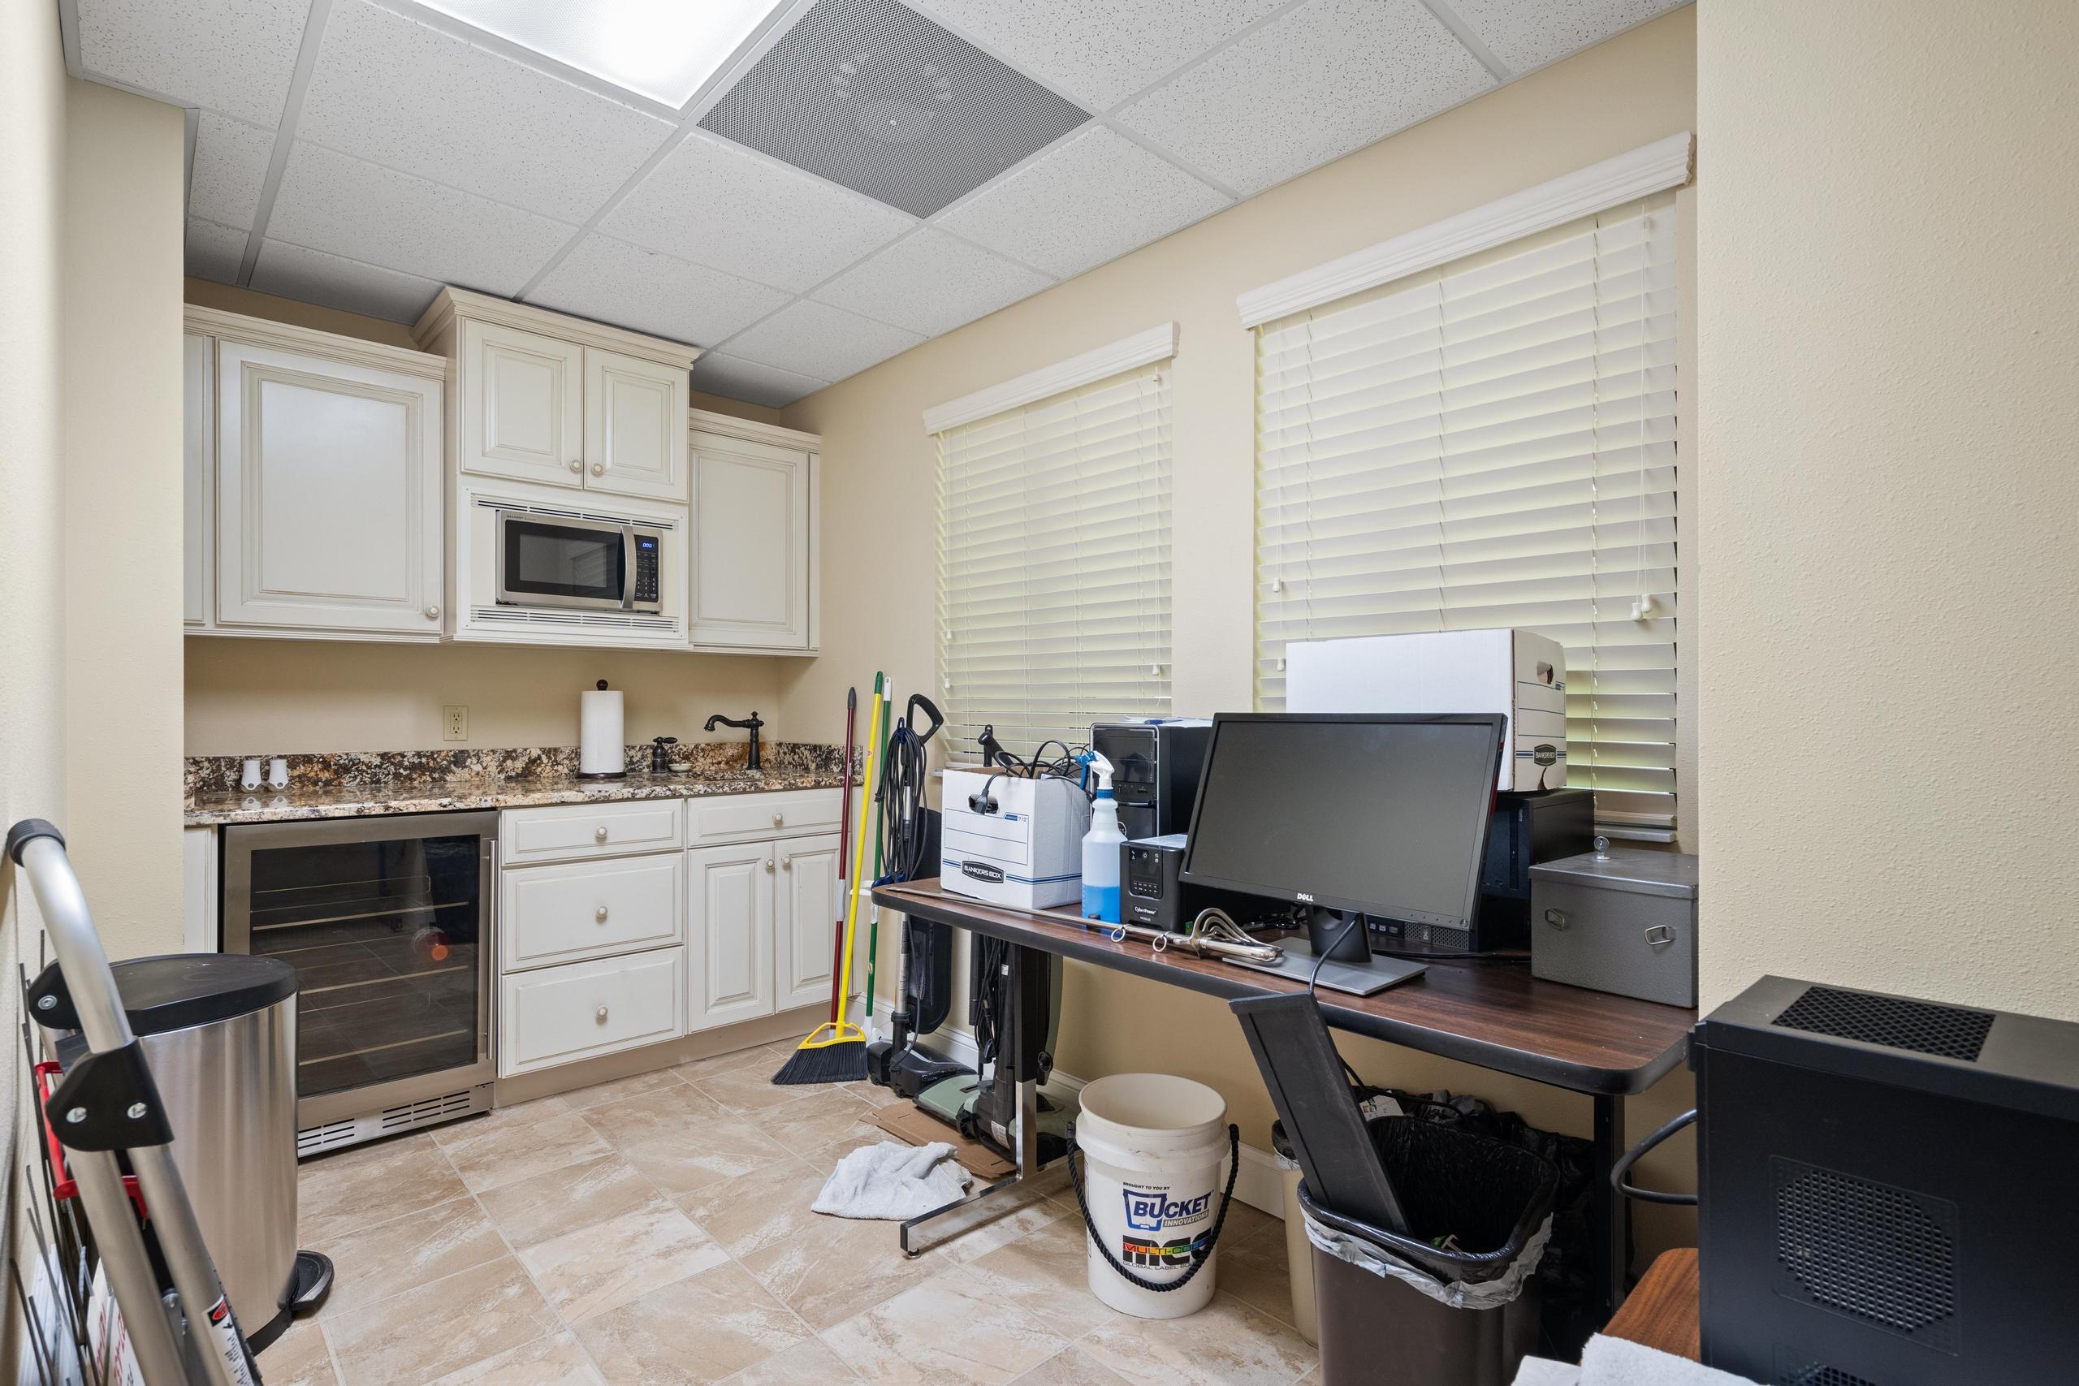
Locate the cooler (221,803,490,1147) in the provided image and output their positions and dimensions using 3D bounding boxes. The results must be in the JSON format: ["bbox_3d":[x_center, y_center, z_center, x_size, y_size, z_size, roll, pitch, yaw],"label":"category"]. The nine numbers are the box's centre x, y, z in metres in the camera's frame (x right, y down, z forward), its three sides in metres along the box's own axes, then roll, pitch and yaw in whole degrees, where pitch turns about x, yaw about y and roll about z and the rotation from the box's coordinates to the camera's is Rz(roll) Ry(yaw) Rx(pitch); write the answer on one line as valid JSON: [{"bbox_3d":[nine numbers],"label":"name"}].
[{"bbox_3d":[-1.920,0.756,2.741,0.590,0.860,0.580,1,-1,-43],"label":"cooler"}]

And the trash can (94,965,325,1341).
[{"bbox_3d":[-1.557,0.850,1.826,0.405,0.660,0.415,0,-1,-43],"label":"trash can"}]

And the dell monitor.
[{"bbox_3d":[0.460,0.234,1.560,0.210,0.400,0.513,1,-1,-41],"label":"dell monitor"}]

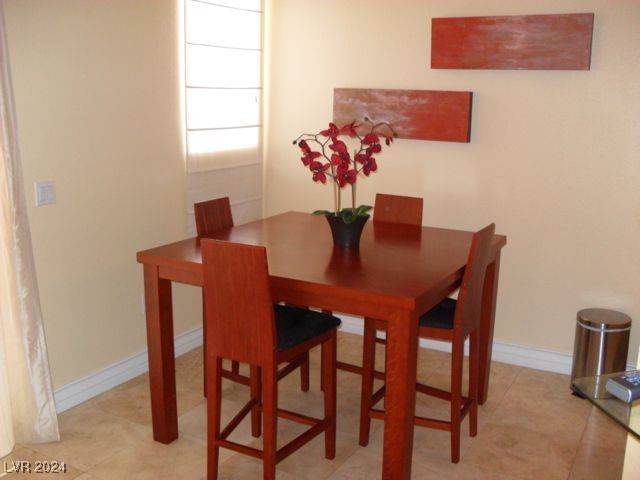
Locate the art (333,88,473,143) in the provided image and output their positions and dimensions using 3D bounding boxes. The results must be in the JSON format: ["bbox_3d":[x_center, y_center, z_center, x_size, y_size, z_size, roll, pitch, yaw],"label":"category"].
[{"bbox_3d":[0.501,-0.785,4.071,0.914,0.303,0.048,7,14,28],"label":"art"}]

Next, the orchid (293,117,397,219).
[{"bbox_3d":[0.110,-0.336,3.010,0.480,0.475,0.320,1,12,0],"label":"orchid"}]

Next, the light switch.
[{"bbox_3d":[-1.292,-0.220,3.061,0.014,0.115,0.115,7,14,28],"label":"light switch"}]

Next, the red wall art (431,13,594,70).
[{"bbox_3d":[1.074,-1.119,3.678,0.914,0.303,0.048,7,14,28],"label":"red wall art"}]

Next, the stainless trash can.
[{"bbox_3d":[1.562,0.641,3.605,0.280,0.450,0.280,1,12,0],"label":"stainless trash can"}]

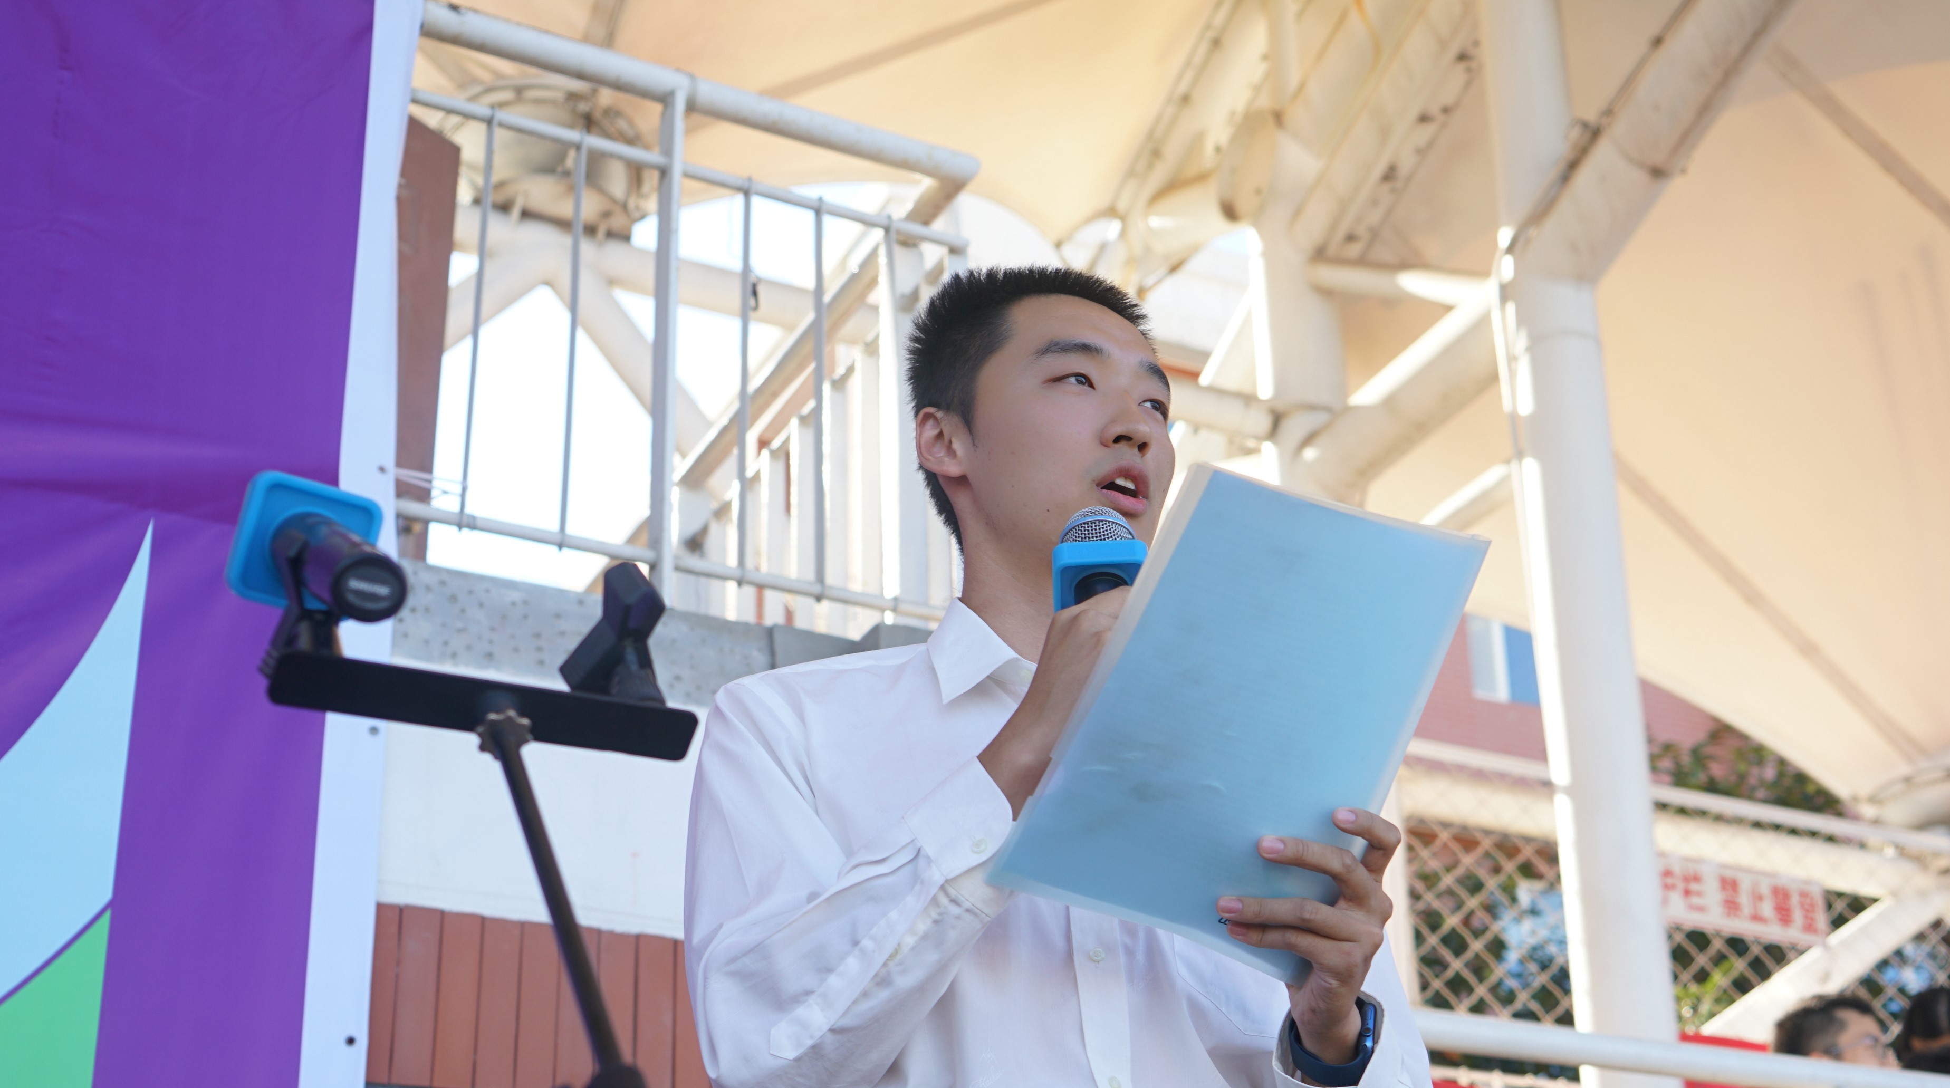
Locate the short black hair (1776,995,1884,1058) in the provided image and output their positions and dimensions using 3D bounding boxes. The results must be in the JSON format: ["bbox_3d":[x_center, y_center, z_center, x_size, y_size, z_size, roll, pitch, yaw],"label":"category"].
[{"bbox_3d":[1.611,0.936,3.500,0.200,0.175,0.170,-30,-31,35],"label":"short black hair"}]

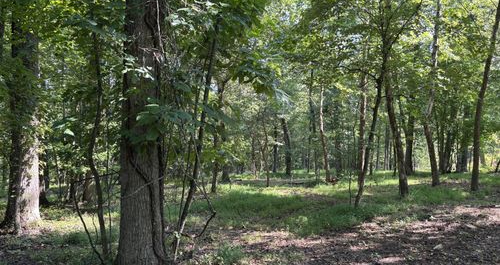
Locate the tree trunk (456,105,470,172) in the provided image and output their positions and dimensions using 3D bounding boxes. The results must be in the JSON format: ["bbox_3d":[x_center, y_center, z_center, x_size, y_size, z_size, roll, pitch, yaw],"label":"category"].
[{"bbox_3d":[13.077,0.368,23.000,0.815,4.043,0.700,0,-2,0],"label":"tree trunk"}]

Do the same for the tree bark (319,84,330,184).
[{"bbox_3d":[3.333,0.045,16.800,0.510,4.295,0.400,0,-2,0],"label":"tree bark"}]

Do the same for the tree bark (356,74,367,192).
[{"bbox_3d":[3.920,0.000,13.200,0.334,4.148,0.300,0,-2,0],"label":"tree bark"}]

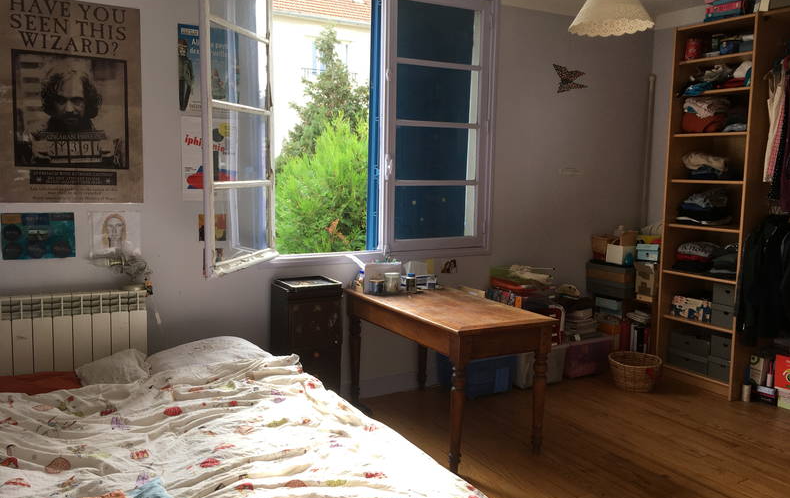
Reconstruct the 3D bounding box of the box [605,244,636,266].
[{"bbox_3d":[1.523,0.036,4.450,0.126,0.119,0.141,-2,7,-28],"label":"box"}]

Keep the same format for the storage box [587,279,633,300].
[{"bbox_3d":[1.456,0.268,4.427,0.150,0.105,0.325,-3,7,-31],"label":"storage box"}]

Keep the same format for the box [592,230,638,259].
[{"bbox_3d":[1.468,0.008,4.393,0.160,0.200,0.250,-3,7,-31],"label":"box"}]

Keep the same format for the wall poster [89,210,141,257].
[{"bbox_3d":[-1.346,-0.070,3.187,0.227,0.219,0.012,-2,7,-28],"label":"wall poster"}]

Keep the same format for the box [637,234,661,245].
[{"bbox_3d":[1.724,-0.061,4.400,0.140,0.070,0.190,-3,7,-31],"label":"box"}]

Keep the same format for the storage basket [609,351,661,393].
[{"bbox_3d":[1.514,0.780,4.178,0.335,0.174,0.335,-2,7,-25],"label":"storage basket"}]

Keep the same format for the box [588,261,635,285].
[{"bbox_3d":[1.457,0.161,4.415,0.150,0.110,0.325,-3,7,-31],"label":"box"}]

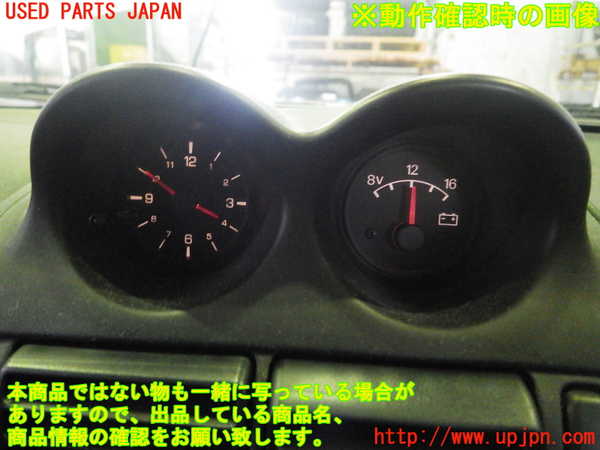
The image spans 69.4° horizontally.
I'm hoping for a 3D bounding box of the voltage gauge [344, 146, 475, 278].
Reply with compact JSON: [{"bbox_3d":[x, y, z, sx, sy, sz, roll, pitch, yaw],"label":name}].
[{"bbox_3d":[0.053,-0.006,0.205,0.067,0.067,0.016,3,9,1],"label":"voltage gauge"}]

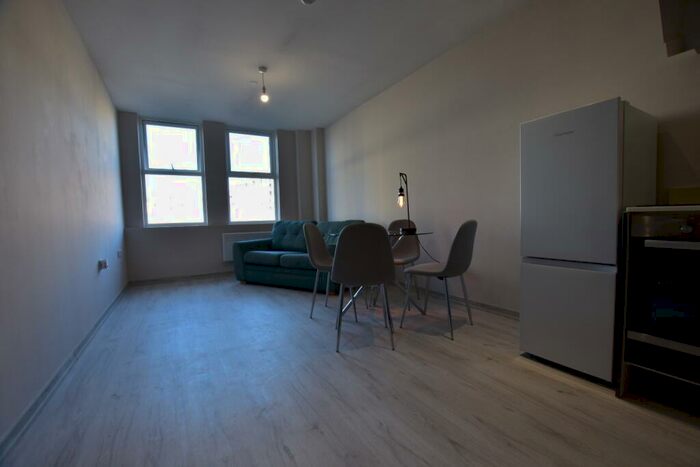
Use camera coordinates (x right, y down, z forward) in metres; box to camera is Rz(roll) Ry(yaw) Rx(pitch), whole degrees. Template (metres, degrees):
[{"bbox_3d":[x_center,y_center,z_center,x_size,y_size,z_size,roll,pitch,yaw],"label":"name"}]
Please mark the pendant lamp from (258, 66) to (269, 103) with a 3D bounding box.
[{"bbox_3d":[-0.957,-1.645,3.256,0.100,0.370,0.100,-3,4,-31],"label":"pendant lamp"}]

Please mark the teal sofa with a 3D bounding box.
[{"bbox_3d":[-0.700,0.266,4.178,1.760,0.857,0.866,0,4,29],"label":"teal sofa"}]

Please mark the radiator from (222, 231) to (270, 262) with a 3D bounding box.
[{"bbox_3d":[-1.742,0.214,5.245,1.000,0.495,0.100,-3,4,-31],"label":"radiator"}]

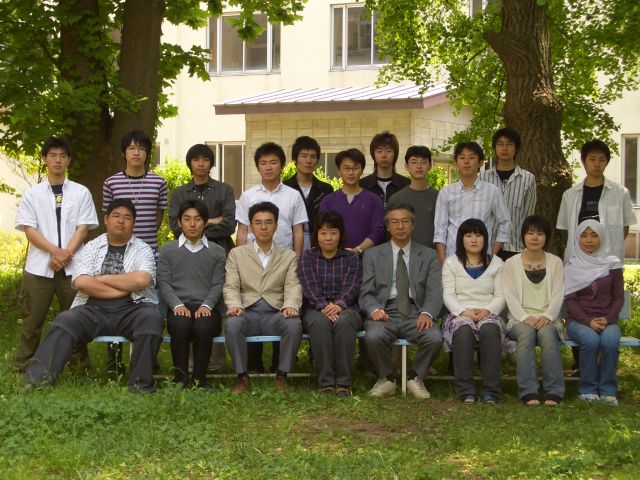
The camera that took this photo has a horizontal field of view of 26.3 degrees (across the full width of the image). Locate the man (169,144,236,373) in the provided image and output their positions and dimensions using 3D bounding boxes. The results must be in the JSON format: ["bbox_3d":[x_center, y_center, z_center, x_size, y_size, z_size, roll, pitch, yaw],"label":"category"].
[{"bbox_3d":[-0.854,0.142,9.942,0.500,1.670,0.370,0,3,-3],"label":"man"}]

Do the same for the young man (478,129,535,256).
[{"bbox_3d":[1.450,0.034,10.634,0.500,1.800,0.320,0,2,5],"label":"young man"}]

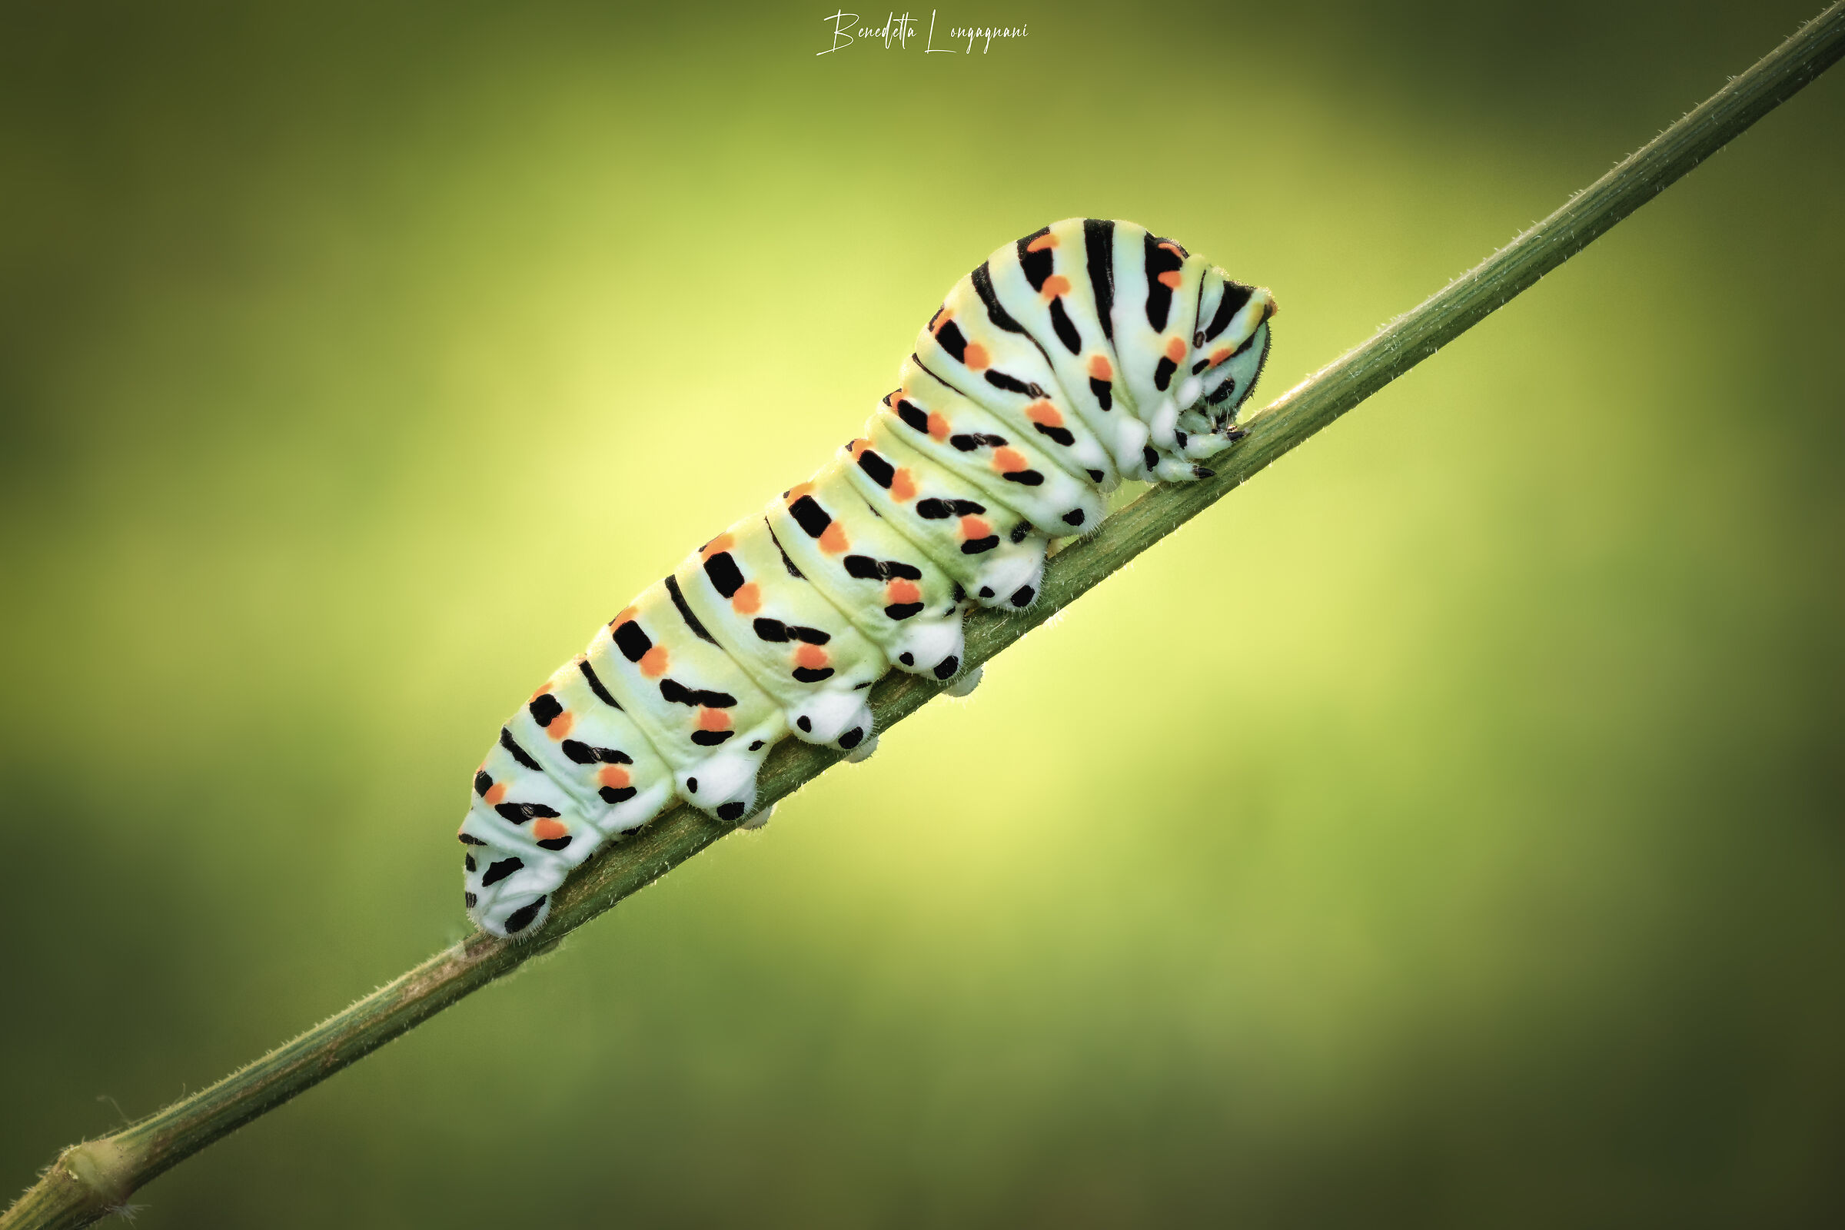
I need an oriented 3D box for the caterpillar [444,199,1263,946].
[{"bbox_3d":[-0.003,-0.002,0.328,0.040,0.013,0.009,-33,0,0],"label":"caterpillar"}]

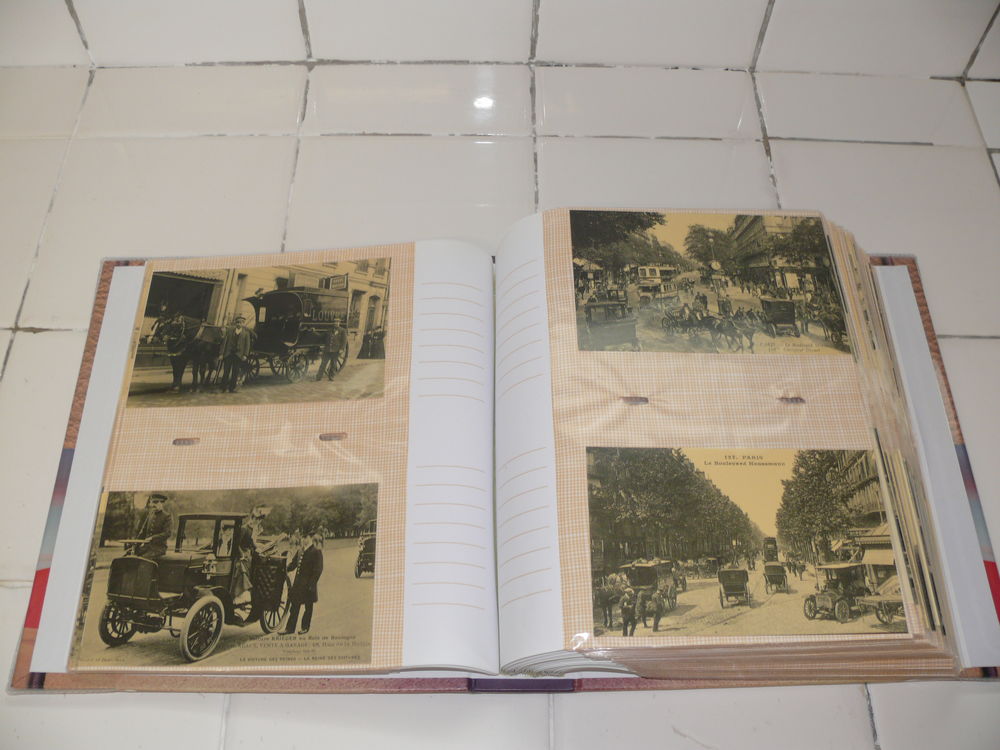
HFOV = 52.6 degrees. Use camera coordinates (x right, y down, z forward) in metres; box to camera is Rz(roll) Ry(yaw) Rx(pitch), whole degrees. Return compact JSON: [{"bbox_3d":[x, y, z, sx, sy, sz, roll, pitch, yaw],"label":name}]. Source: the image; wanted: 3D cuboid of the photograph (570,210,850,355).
[{"bbox_3d":[0.108,-0.050,0.534,0.140,0.003,0.090,1,61,-2],"label":"photograph"}]

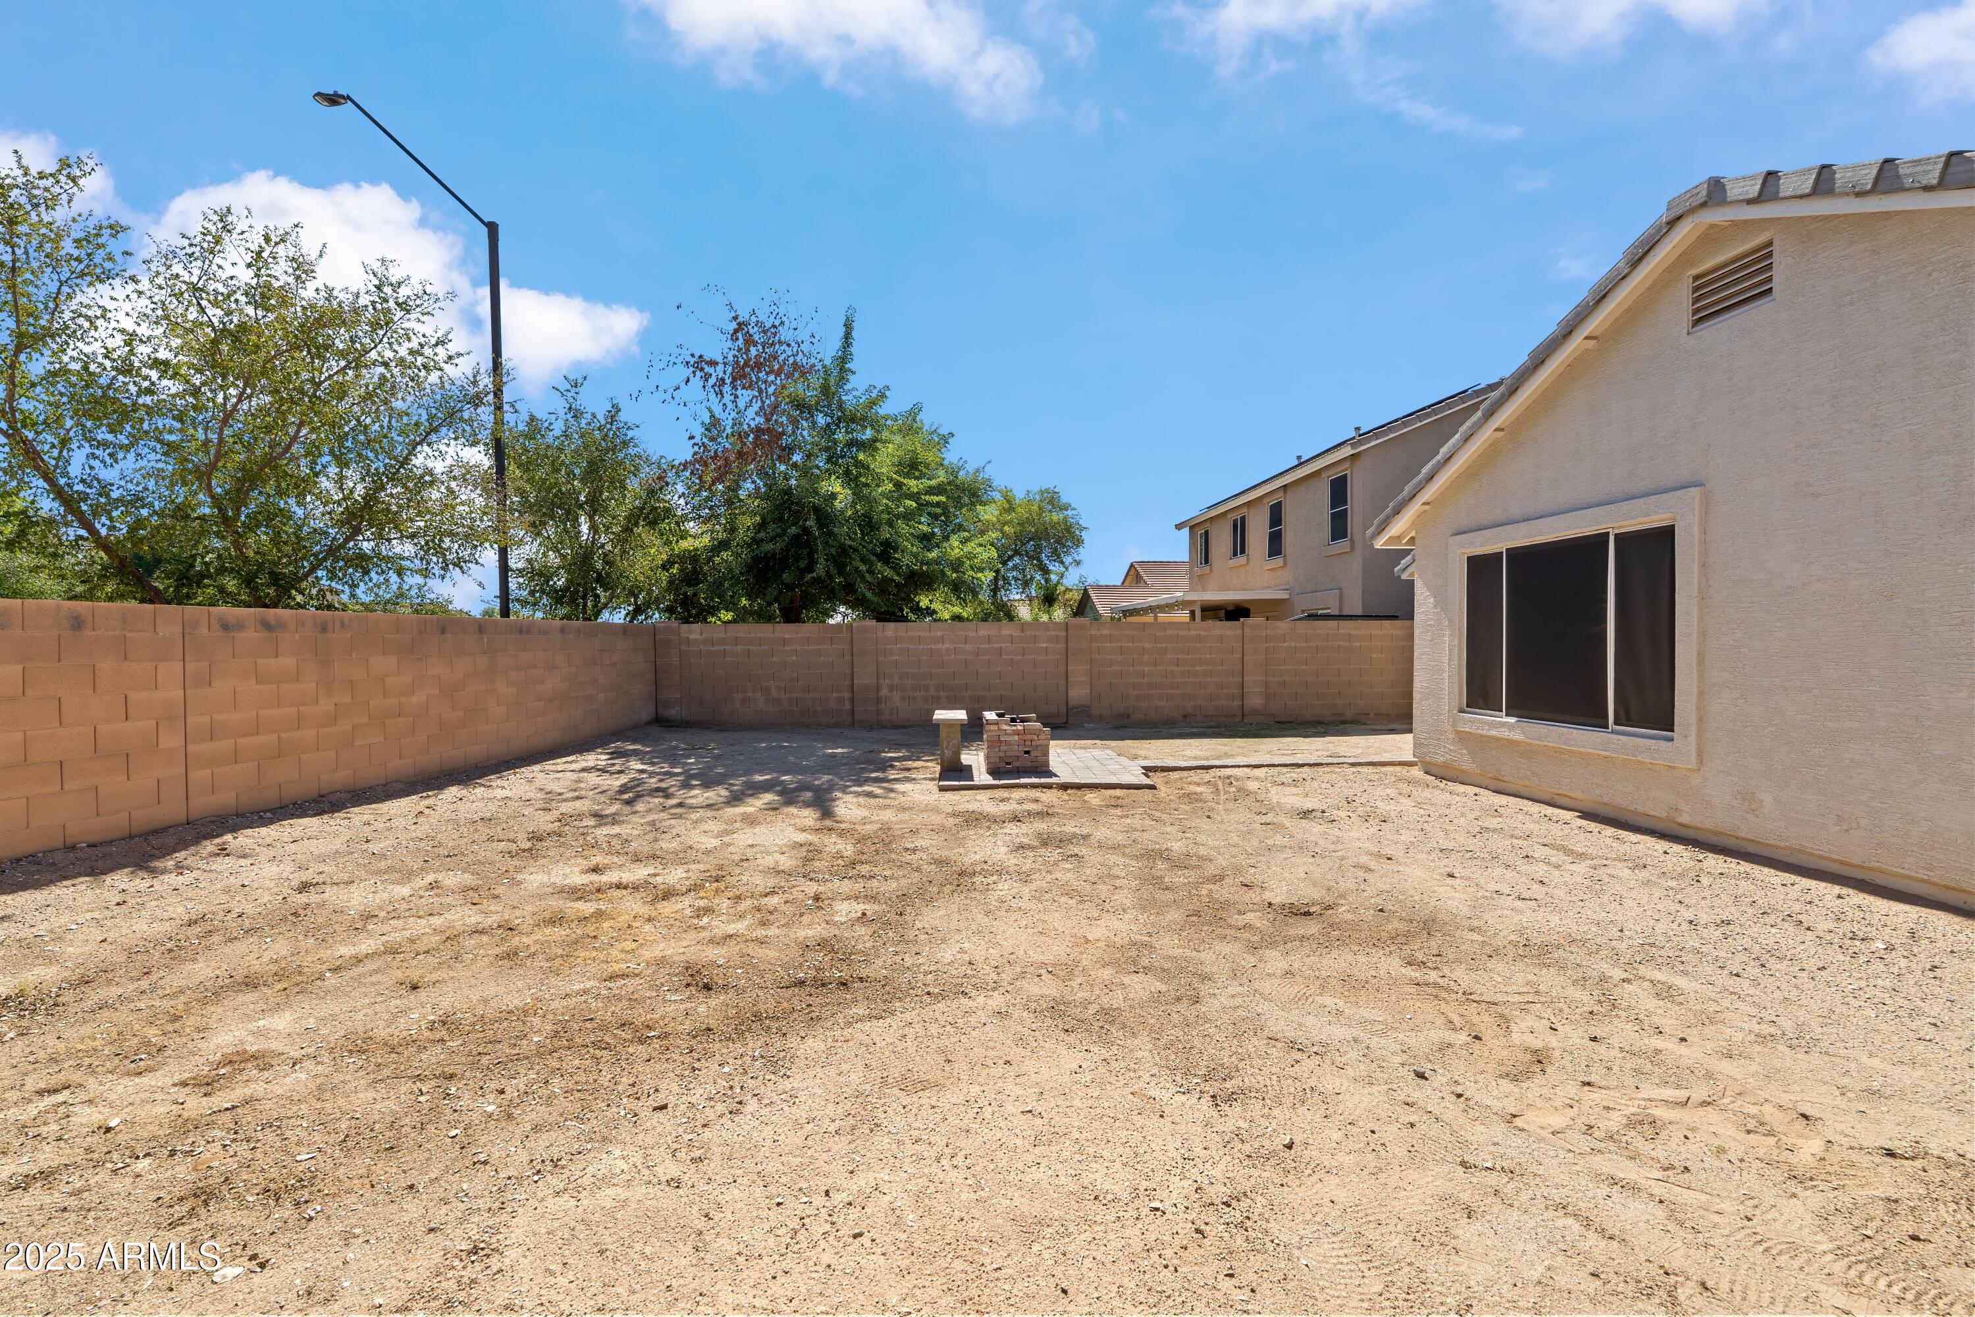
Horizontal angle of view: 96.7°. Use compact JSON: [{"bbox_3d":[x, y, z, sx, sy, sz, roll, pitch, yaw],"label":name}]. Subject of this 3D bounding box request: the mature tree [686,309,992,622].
[{"bbox_3d":[-2.897,-2.731,16.900,5.900,7.700,5.700,0,1,0],"label":"mature tree"}]

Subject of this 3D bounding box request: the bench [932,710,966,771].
[{"bbox_3d":[-0.415,0.943,10.050,0.380,0.575,1.200,0,1,-2],"label":"bench"}]

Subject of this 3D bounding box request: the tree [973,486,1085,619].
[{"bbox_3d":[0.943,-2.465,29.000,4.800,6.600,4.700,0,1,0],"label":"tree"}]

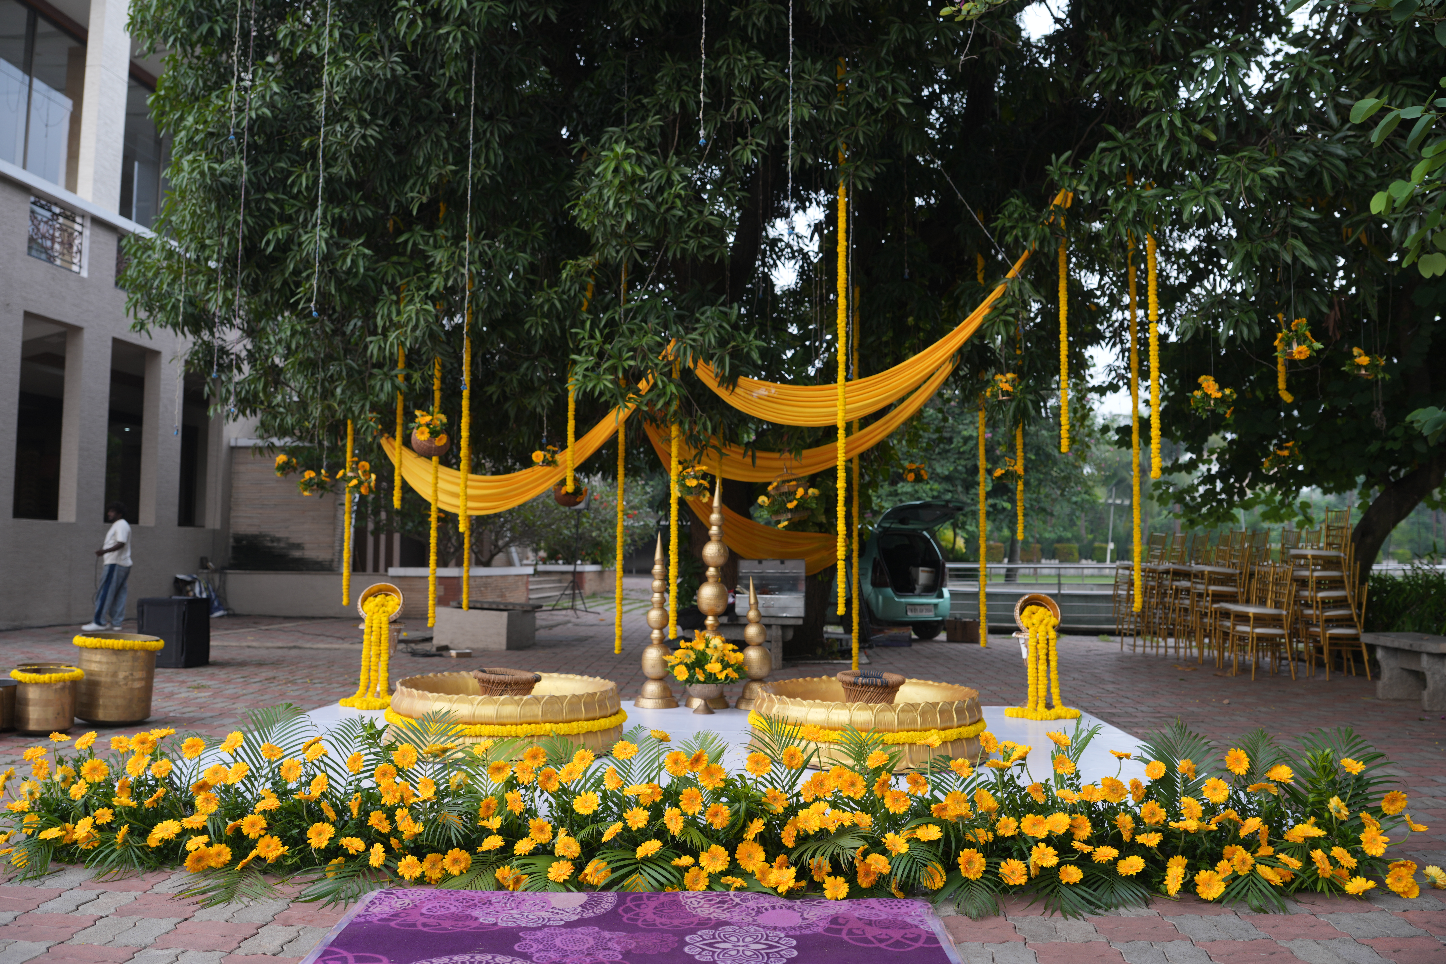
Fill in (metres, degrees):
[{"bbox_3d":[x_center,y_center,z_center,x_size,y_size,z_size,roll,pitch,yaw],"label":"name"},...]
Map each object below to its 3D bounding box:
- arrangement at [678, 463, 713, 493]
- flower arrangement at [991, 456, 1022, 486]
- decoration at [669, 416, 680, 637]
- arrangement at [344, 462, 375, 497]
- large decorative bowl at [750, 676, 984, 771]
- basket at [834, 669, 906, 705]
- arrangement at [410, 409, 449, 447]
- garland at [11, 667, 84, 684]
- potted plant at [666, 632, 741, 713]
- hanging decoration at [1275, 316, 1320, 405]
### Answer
[{"bbox_3d":[-0.224,-0.022,8.750,0.280,0.250,0.270,0,-4,0],"label":"arrangement"},{"bbox_3d":[2.572,-0.102,10.200,0.280,0.270,0.270,0,-3,0],"label":"flower arrangement"},{"bbox_3d":[-0.370,0.367,8.500,0.068,1.660,0.068,0,-3,0],"label":"decoration"},{"bbox_3d":[-2.659,-0.029,8.221,0.260,0.270,0.240,1,-4,0],"label":"arrangement"},{"bbox_3d":[0.704,1.168,5.499,1.160,0.300,1.160,1,-4,0],"label":"large decorative bowl"},{"bbox_3d":[0.828,1.261,6.280,0.387,0.401,0.387,0,-3,0],"label":"basket"},{"bbox_3d":[-1.933,-0.353,7.400,0.255,0.240,0.250,0,-4,0],"label":"arrangement"},{"bbox_3d":[-4.143,1.188,6.898,0.437,0.060,0.437,0,-3,0],"label":"garland"},{"bbox_3d":[-0.119,1.289,7.645,0.544,0.547,0.500,0,-3,0],"label":"potted plant"},{"bbox_3d":[3.499,-0.743,6.850,0.255,0.530,0.250,0,-4,0],"label":"hanging decoration"}]

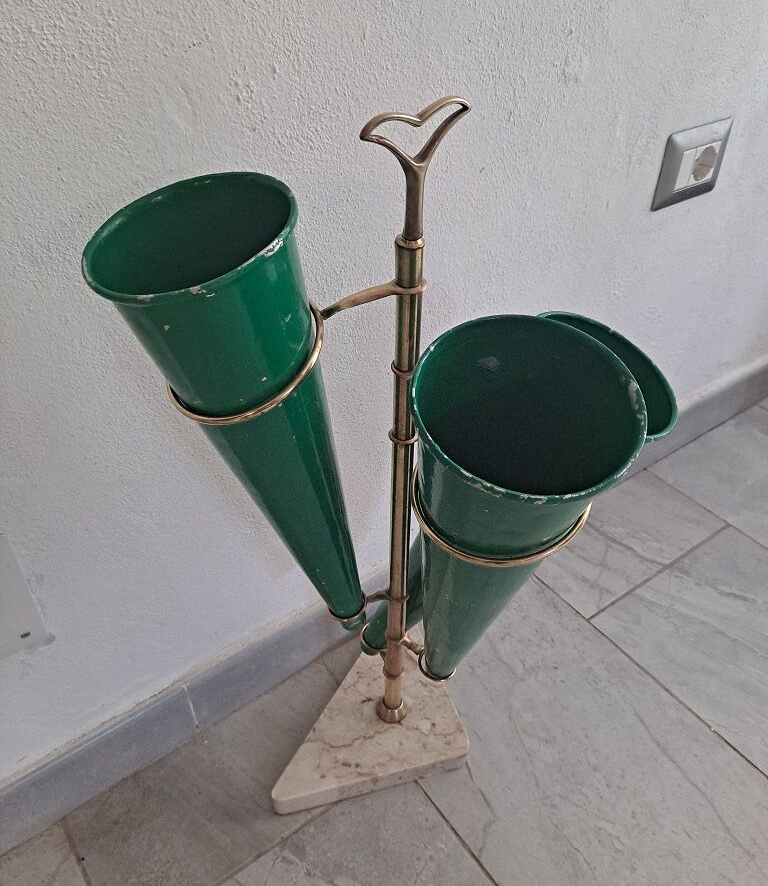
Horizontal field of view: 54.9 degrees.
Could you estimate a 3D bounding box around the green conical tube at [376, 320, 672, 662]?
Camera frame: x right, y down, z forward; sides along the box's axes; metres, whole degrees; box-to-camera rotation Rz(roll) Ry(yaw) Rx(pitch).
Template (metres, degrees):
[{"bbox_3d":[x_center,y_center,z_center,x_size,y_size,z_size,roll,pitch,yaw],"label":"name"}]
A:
[{"bbox_3d":[0.068,0.083,0.639,0.118,0.416,0.118,-13,58,-37],"label":"green conical tube"}]

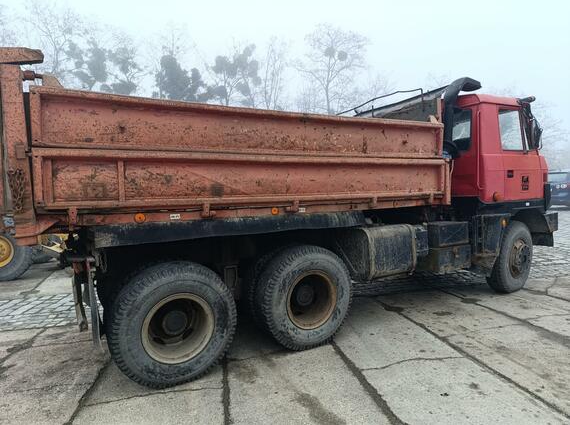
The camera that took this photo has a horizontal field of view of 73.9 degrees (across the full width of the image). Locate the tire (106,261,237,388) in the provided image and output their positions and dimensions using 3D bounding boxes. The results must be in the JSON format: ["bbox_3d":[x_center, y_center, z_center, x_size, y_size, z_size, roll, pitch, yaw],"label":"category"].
[{"bbox_3d":[-0.955,0.973,3.341,1.070,1.070,0.305,-4,7,-28],"label":"tire"}]

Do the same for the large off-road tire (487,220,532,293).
[{"bbox_3d":[3.359,0.648,5.689,1.070,1.070,0.300,-5,3,-36],"label":"large off-road tire"}]

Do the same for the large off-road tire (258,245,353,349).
[{"bbox_3d":[0.222,0.884,3.976,1.070,1.070,0.305,-4,7,-28],"label":"large off-road tire"}]

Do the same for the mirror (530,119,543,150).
[{"bbox_3d":[3.739,-1.160,5.638,0.110,0.460,0.200,-4,3,-21],"label":"mirror"}]

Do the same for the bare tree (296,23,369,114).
[{"bbox_3d":[5.212,-9.695,38.434,7.000,18.333,6.800,-3,3,6],"label":"bare tree"}]

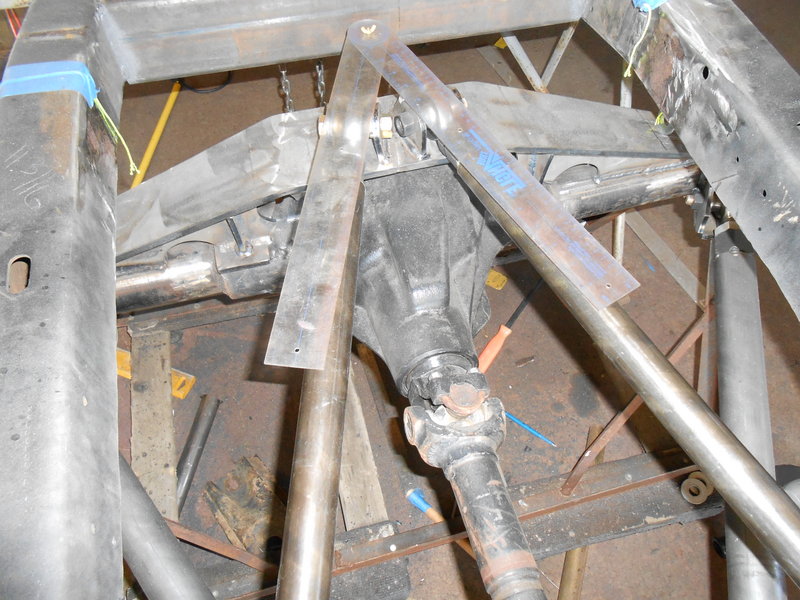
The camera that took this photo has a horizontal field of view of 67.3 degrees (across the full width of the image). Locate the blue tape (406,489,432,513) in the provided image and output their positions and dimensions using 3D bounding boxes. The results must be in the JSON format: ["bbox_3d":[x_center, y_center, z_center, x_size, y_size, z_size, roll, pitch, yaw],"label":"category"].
[{"bbox_3d":[0.039,0.392,1.177,0.042,0.028,0.028,36,61,24],"label":"blue tape"}]

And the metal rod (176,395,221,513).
[{"bbox_3d":[-0.424,0.323,1.224,0.036,0.036,0.280,5,53,4],"label":"metal rod"}]

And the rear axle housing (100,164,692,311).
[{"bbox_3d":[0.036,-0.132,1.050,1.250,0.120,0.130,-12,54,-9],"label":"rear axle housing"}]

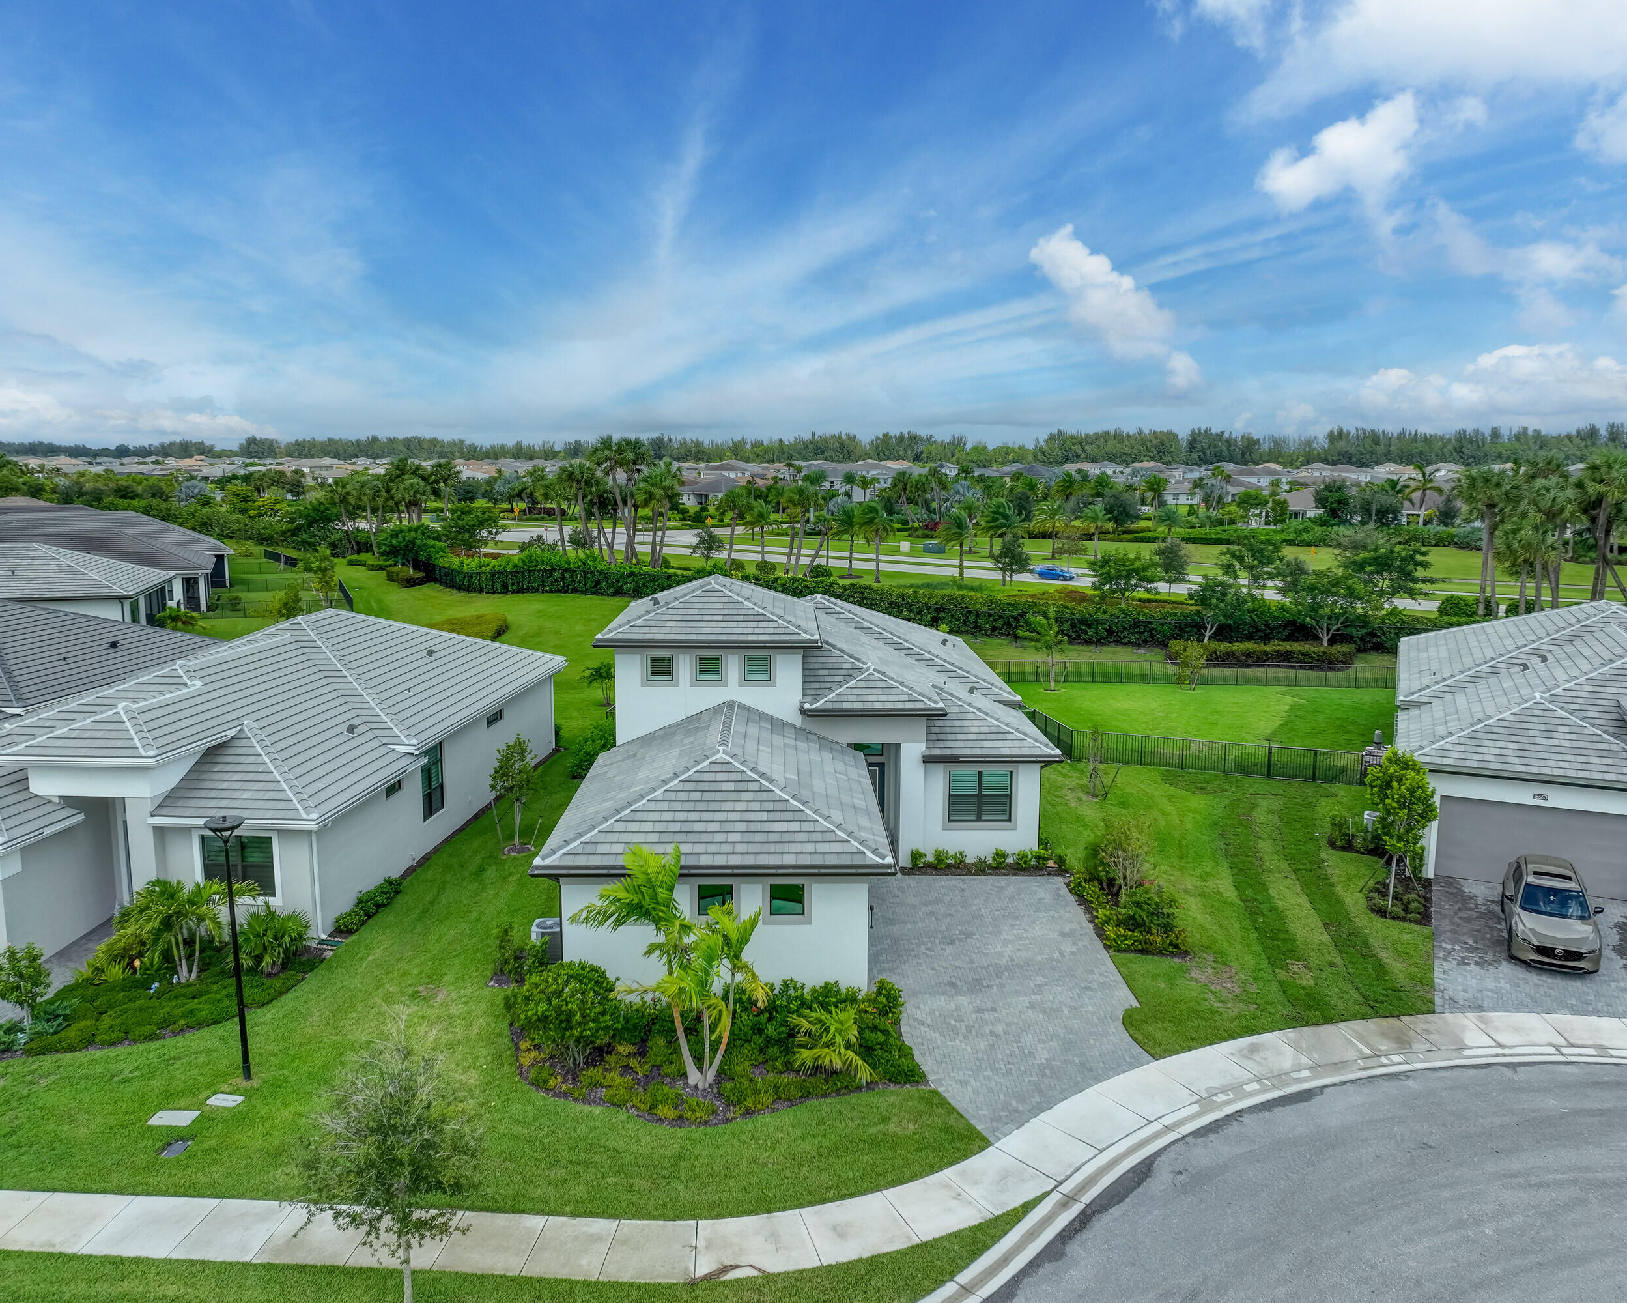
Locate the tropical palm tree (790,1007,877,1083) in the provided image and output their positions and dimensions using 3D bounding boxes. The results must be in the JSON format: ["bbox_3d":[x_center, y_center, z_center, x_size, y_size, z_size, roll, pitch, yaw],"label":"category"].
[{"bbox_3d":[0.394,7.681,23.943,1.700,1.400,1.600,0,9,0],"label":"tropical palm tree"}]

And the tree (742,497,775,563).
[{"bbox_3d":[-5.874,-12.678,128.701,3.480,7.380,3.400,0,10,0],"label":"tree"}]

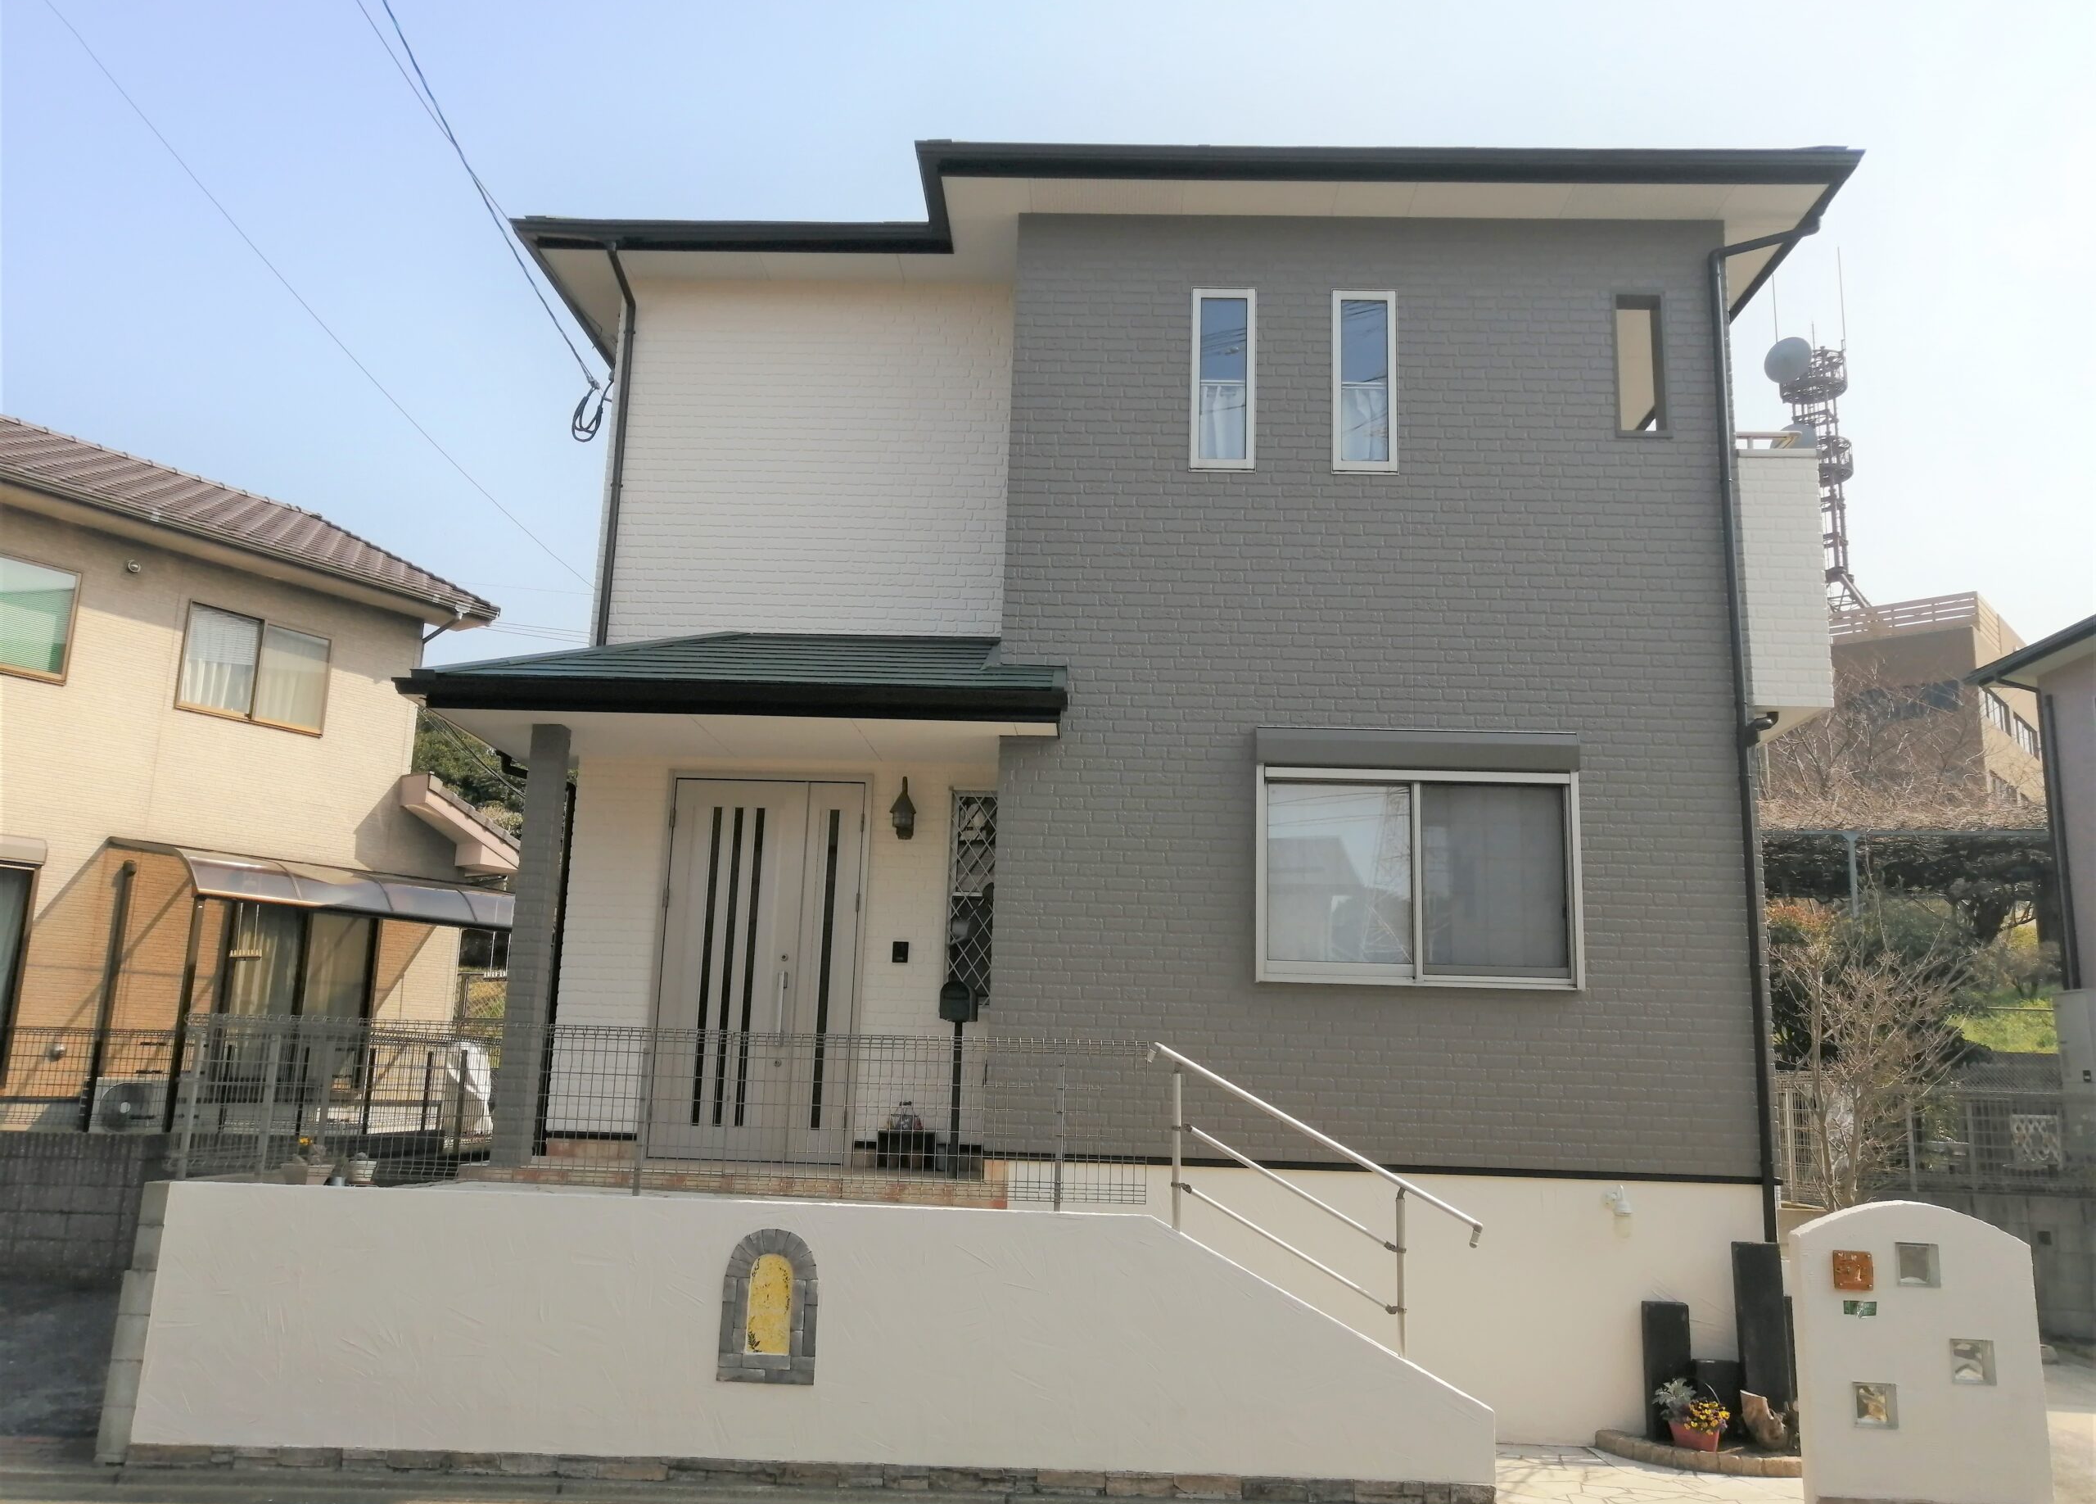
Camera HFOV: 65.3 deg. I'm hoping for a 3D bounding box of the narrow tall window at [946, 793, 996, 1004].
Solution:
[{"bbox_3d":[-0.472,0.906,10.189,0.320,1.350,0.100,1,-11,2],"label":"narrow tall window"}]

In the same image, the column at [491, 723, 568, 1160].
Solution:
[{"bbox_3d":[-2.953,1.091,9.380,0.175,2.510,0.170,1,-11,2],"label":"column"}]

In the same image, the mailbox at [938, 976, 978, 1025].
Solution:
[{"bbox_3d":[-0.517,1.463,9.534,0.170,0.225,0.420,1,-11,2],"label":"mailbox"}]

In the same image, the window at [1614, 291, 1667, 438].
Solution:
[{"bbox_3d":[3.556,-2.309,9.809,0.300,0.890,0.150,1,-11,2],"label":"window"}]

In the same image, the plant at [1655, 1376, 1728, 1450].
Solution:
[{"bbox_3d":[3.264,3.344,8.277,0.350,0.340,0.280,-3,-12,26],"label":"plant"}]

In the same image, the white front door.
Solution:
[{"bbox_3d":[-1.799,1.340,10.188,1.240,2.370,0.090,1,-11,2],"label":"white front door"}]

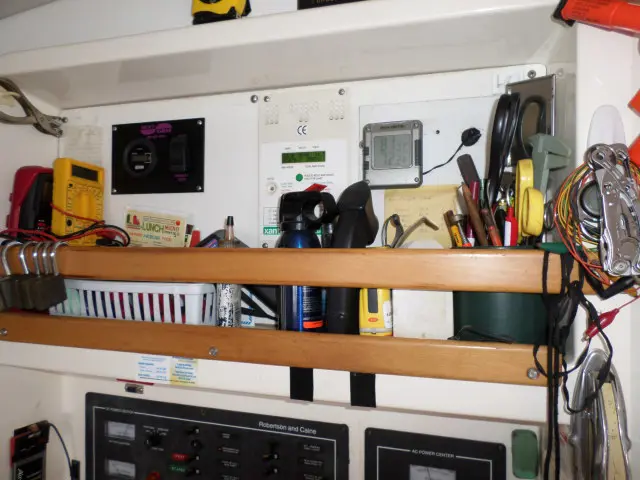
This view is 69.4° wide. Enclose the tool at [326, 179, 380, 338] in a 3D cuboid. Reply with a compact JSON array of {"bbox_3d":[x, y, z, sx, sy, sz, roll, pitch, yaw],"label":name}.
[{"bbox_3d":[0.038,0.027,0.535,0.060,0.182,0.050,0,-1,17],"label":"tool"}]

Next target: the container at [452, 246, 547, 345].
[{"bbox_3d":[0.187,0.061,0.483,0.096,0.112,0.096,0,-1,17],"label":"container"}]

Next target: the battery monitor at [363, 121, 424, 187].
[{"bbox_3d":[0.091,-0.101,0.570,0.071,0.079,0.028,0,-1,17],"label":"battery monitor"}]

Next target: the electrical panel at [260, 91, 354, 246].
[{"bbox_3d":[-0.017,-0.089,0.612,0.125,0.210,0.030,0,-1,17],"label":"electrical panel"}]

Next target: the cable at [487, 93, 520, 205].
[{"bbox_3d":[0.194,-0.070,0.505,0.034,0.180,0.028,7,-4,17],"label":"cable"}]

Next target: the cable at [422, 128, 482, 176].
[{"bbox_3d":[0.159,-0.105,0.560,0.069,0.056,0.018,0,-1,17],"label":"cable"}]

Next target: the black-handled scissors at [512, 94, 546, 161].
[{"bbox_3d":[0.229,-0.117,0.505,0.037,0.083,0.018,0,-1,17],"label":"black-handled scissors"}]

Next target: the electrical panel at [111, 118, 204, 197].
[{"bbox_3d":[-0.235,-0.120,0.682,0.157,0.104,0.018,0,-1,17],"label":"electrical panel"}]

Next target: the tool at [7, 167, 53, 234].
[{"bbox_3d":[-0.407,-0.040,0.685,0.045,0.118,0.078,0,-1,17],"label":"tool"}]

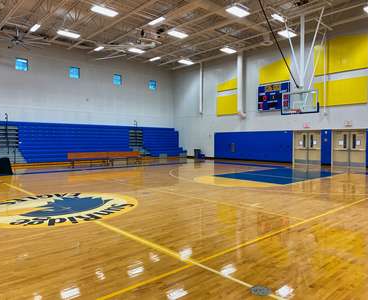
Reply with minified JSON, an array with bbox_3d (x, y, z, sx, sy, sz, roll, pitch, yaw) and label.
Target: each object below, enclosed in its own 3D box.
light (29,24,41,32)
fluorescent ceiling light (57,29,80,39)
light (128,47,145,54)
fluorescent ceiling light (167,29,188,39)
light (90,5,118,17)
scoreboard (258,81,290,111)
[{"bbox_3d":[-9.053,-7.418,18.264,0.320,0.120,1.270,-1,2,-43],"label":"light"},{"bbox_3d":[-7.388,-7.420,19.198,1.250,0.120,0.500,-1,2,-43],"label":"fluorescent ceiling light"},{"bbox_3d":[-3.611,-7.524,22.646,1.220,0.120,0.500,-1,2,-43],"label":"light"},{"bbox_3d":[-0.410,-7.435,19.255,1.270,0.120,0.520,-1,2,-43],"label":"fluorescent ceiling light"},{"bbox_3d":[-4.196,-7.332,15.834,1.250,0.120,0.520,-1,2,-43],"label":"light"},{"bbox_3d":[6.626,-3.967,22.410,0.180,1.890,2.551,-1,2,-43],"label":"scoreboard"}]

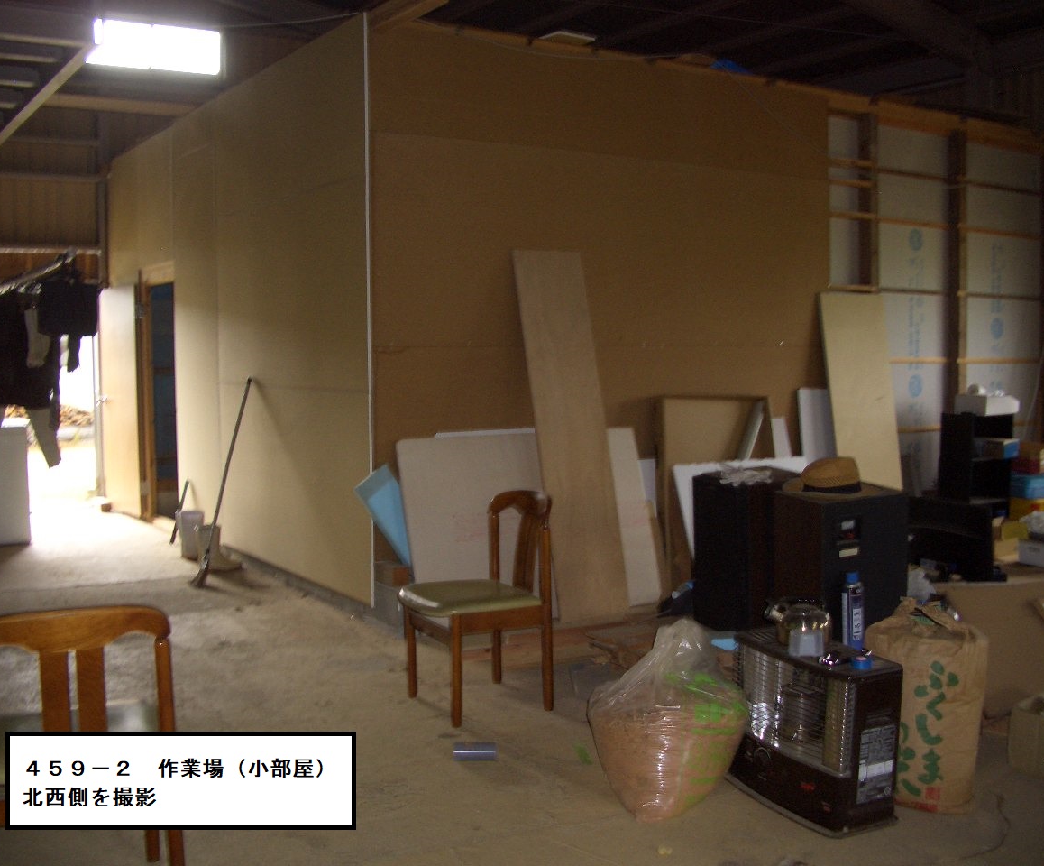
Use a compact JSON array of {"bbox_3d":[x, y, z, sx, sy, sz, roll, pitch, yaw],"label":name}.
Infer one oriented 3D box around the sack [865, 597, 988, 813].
[{"bbox_3d":[1.242,0.815,3.651,0.210,0.607,0.340,-3,4,-34],"label":"sack"}]

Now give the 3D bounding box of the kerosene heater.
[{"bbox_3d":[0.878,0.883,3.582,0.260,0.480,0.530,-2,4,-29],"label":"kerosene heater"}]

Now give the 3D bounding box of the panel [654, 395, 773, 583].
[{"bbox_3d":[1.223,0.340,7.093,0.903,1.131,0.050,-2,-4,-33],"label":"panel"}]

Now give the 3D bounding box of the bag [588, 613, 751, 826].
[{"bbox_3d":[0.450,0.837,3.615,0.480,0.570,0.450,0,4,7],"label":"bag"}]

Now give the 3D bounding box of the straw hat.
[{"bbox_3d":[1.331,0.193,5.000,0.410,0.145,0.360,1,4,15],"label":"straw hat"}]

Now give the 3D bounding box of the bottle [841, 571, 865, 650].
[{"bbox_3d":[1.044,0.567,3.680,0.067,0.275,0.067,-2,4,-29],"label":"bottle"}]

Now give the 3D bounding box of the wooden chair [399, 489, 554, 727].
[{"bbox_3d":[-0.180,0.658,4.572,0.460,0.810,0.460,-2,4,-30],"label":"wooden chair"}]

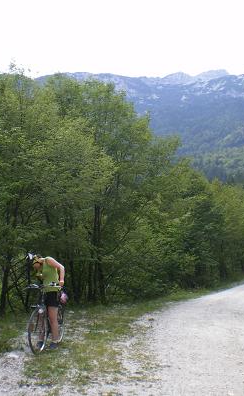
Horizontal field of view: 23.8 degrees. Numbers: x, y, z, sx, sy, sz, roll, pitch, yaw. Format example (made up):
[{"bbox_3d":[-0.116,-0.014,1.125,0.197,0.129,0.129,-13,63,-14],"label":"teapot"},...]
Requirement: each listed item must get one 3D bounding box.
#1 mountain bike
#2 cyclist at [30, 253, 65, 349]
[{"bbox_3d":[-1.125,1.825,9.100,0.600,1.030,1.720,2,-5,11],"label":"mountain bike"},{"bbox_3d":[-1.150,1.610,9.070,0.500,1.460,0.660,-2,-5,19],"label":"cyclist"}]

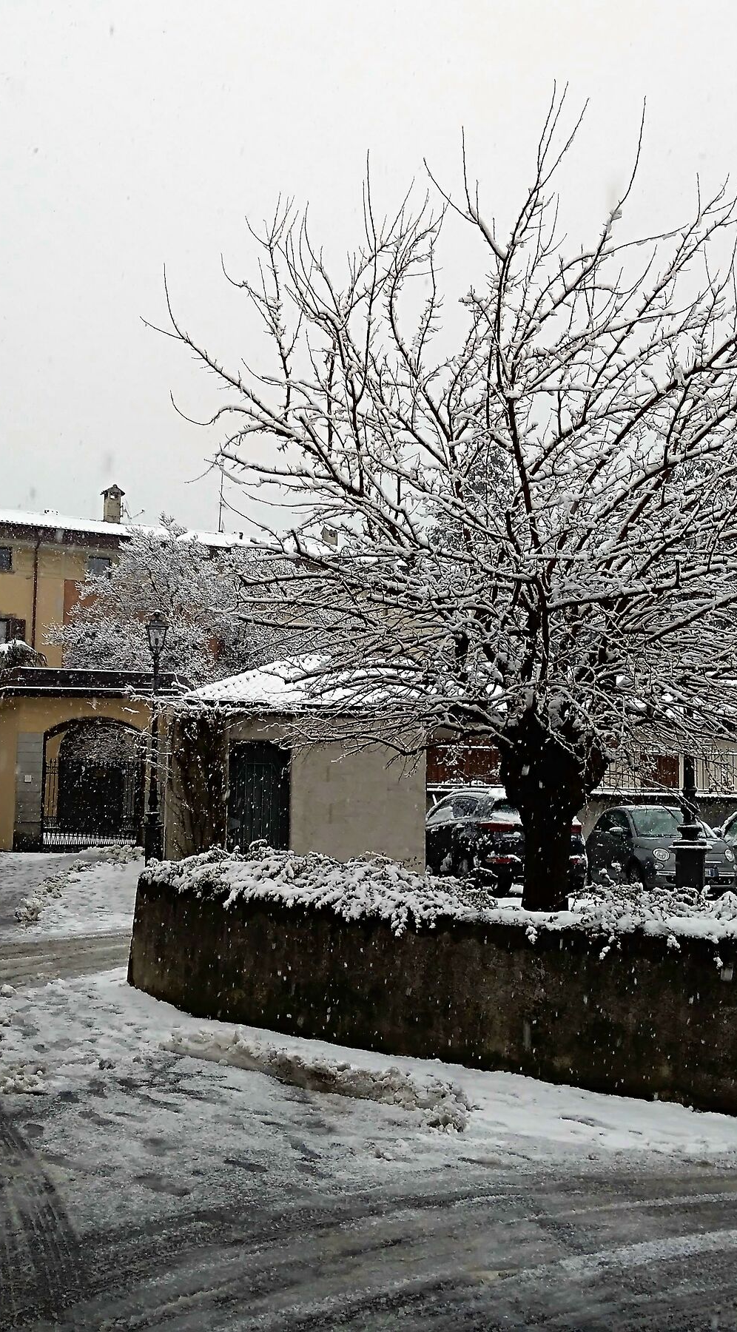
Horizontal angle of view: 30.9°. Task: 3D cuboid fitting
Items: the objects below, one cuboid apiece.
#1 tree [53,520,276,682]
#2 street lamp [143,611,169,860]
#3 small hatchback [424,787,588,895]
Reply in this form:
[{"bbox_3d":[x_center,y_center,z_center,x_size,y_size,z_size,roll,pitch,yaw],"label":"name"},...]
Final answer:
[{"bbox_3d":[-5.200,0.352,33.155,5.800,8.054,5.600,2,-6,-9],"label":"tree"},{"bbox_3d":[-3.850,1.346,24.193,0.450,4.700,0.450,1,-6,0],"label":"street lamp"},{"bbox_3d":[1.969,2.973,22.500,1.810,1.600,4.250,2,-7,-15],"label":"small hatchback"}]

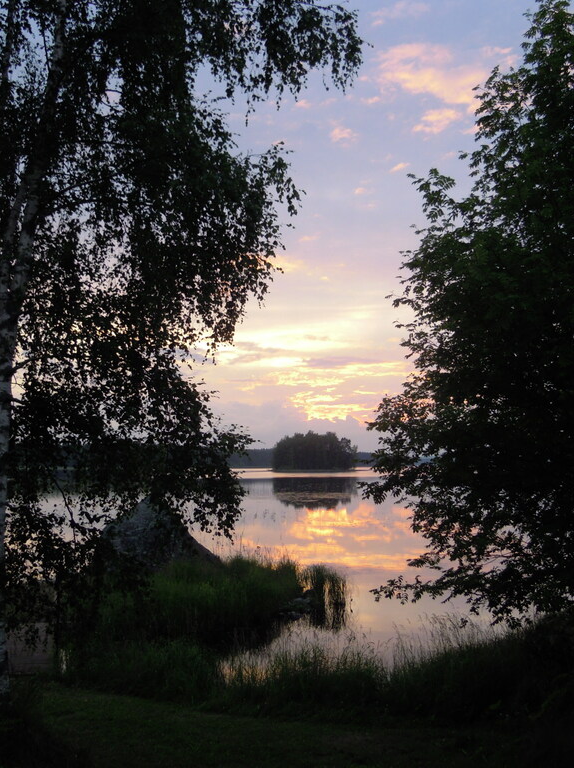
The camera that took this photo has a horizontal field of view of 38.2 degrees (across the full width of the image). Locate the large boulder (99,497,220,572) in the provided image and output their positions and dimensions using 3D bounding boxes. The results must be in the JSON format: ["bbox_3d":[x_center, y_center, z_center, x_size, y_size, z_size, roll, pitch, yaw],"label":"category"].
[{"bbox_3d":[-1.910,2.330,12.500,1.850,1.300,1.600,0,-6,0],"label":"large boulder"}]

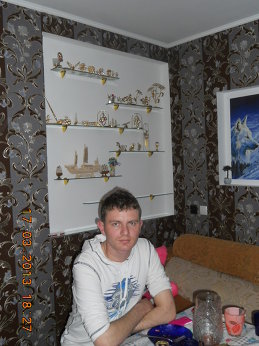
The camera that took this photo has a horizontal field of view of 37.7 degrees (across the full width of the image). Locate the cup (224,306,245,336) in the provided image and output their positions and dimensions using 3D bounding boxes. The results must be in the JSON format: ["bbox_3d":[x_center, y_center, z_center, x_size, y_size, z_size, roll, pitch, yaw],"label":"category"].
[{"bbox_3d":[0.409,0.585,1.484,0.079,0.090,0.079,-2,2,0],"label":"cup"}]

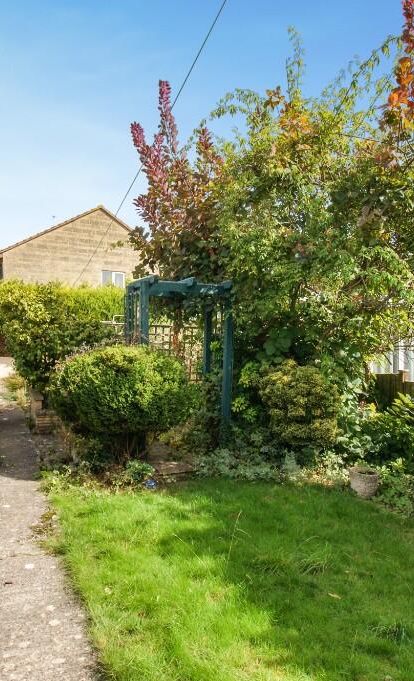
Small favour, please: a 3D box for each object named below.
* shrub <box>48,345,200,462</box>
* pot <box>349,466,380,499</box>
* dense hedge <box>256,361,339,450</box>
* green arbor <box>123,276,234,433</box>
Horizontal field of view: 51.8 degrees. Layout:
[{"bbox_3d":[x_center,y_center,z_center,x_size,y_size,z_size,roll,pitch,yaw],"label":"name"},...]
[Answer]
[{"bbox_3d":[-0.960,0.724,4.900,1.650,1.330,1.500,1,-2,-22],"label":"shrub"},{"bbox_3d":[1.374,1.243,3.720,0.255,0.225,0.255,0,-1,0],"label":"pot"},{"bbox_3d":[1.095,0.802,5.100,0.950,1.100,0.900,0,-1,0],"label":"dense hedge"},{"bbox_3d":[-0.360,0.310,5.804,1.320,2.180,0.950,1,-2,-22],"label":"green arbor"}]

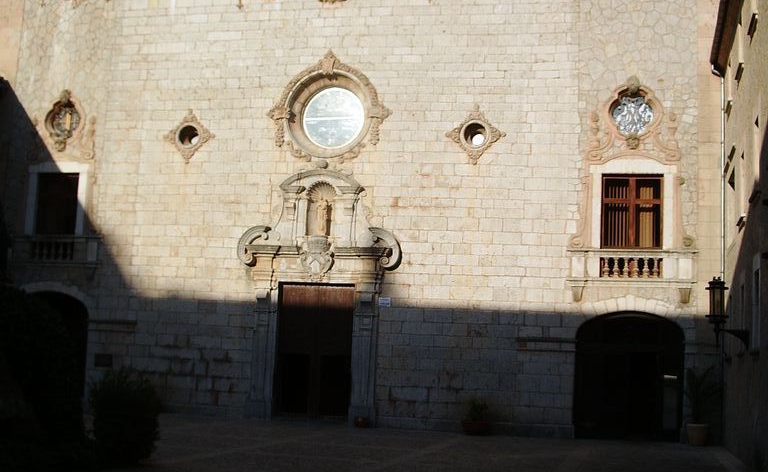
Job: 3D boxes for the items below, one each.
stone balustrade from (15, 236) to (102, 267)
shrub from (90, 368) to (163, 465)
[{"bbox_3d":[-9.806,0.460,30.941,2.891,0.804,0.400,1,-7,14],"label":"stone balustrade"},{"bbox_3d":[-3.770,2.615,15.186,1.000,1.330,1.000,1,-7,11],"label":"shrub"}]

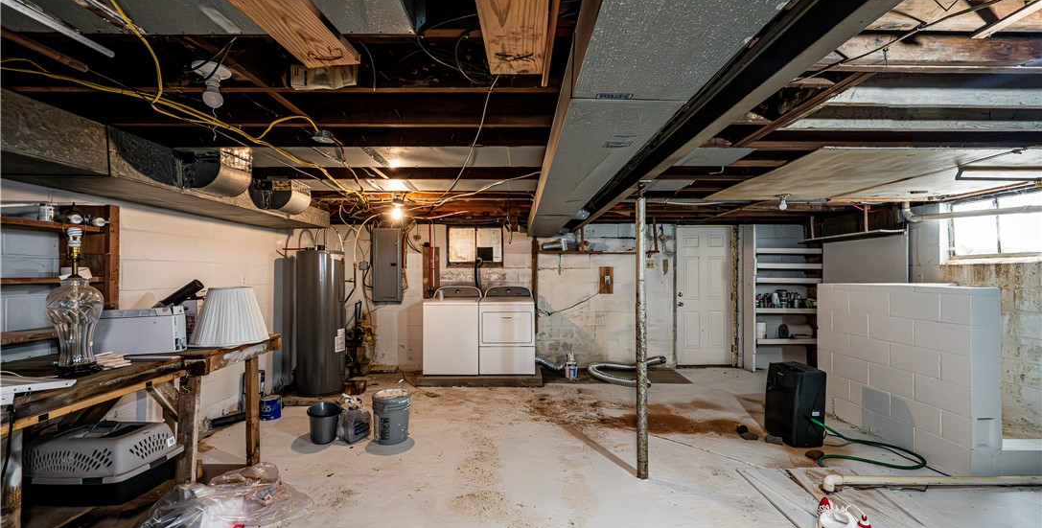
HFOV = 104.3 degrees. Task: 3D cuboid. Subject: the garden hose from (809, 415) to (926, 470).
[{"bbox_3d":[2.510,1.300,3.030,0.780,0.200,0.500,0,-1,0],"label":"garden hose"}]

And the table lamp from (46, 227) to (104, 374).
[{"bbox_3d":[-2.165,0.157,1.968,0.200,0.730,0.200,0,-1,0],"label":"table lamp"}]

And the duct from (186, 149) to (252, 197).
[{"bbox_3d":[-1.965,-0.603,2.650,0.240,0.280,0.300,0,-1,0],"label":"duct"}]

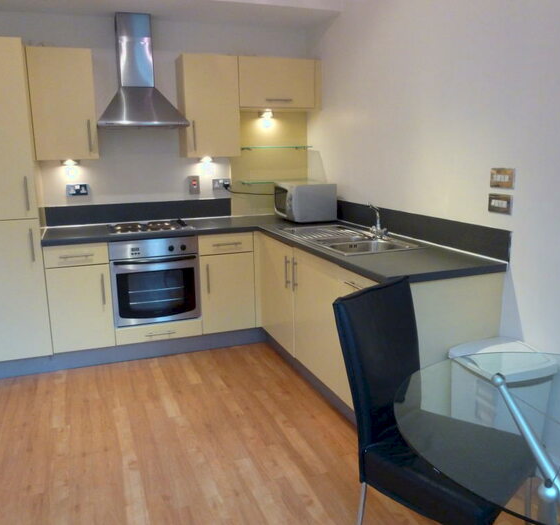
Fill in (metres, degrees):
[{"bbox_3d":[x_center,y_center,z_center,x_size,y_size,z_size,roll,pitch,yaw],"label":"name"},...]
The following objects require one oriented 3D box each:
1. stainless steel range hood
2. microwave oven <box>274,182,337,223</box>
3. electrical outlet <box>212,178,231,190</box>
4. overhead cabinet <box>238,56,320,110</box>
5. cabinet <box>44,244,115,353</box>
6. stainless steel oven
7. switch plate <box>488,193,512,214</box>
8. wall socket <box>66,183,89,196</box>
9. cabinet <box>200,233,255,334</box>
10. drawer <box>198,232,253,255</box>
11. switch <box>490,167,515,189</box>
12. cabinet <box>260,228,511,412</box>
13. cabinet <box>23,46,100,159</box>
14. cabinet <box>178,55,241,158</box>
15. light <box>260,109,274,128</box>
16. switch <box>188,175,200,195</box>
[{"bbox_3d":[-0.993,-1.325,3.536,0.598,0.763,0.490,-5,13,-20],"label":"stainless steel range hood"},{"bbox_3d":[0.192,-0.484,4.002,0.345,0.275,0.453,-5,13,-20],"label":"microwave oven"},{"bbox_3d":[-0.474,-0.634,4.136,0.145,0.086,0.013,-5,13,-20],"label":"electrical outlet"},{"bbox_3d":[-0.053,-1.377,3.976,0.650,0.360,0.323,-5,13,-20],"label":"overhead cabinet"},{"bbox_3d":[-1.411,0.182,3.591,0.390,0.721,0.577,-5,13,-21],"label":"cabinet"},{"bbox_3d":[-0.934,0.086,3.734,0.595,0.598,0.560,-5,13,-20],"label":"stainless steel oven"},{"bbox_3d":[1.032,-0.274,2.376,0.012,0.086,0.145,-5,13,-21],"label":"switch plate"},{"bbox_3d":[-1.506,-0.539,3.761,0.145,0.084,0.013,-5,13,-20],"label":"wall socket"},{"bbox_3d":[-0.480,0.097,3.942,0.406,0.721,0.577,-5,13,-21],"label":"cabinet"},{"bbox_3d":[-0.462,-0.176,3.827,0.406,0.139,0.460,-5,13,-21],"label":"drawer"},{"bbox_3d":[1.031,-0.388,2.351,0.012,0.088,0.145,-5,13,-21],"label":"switch"},{"bbox_3d":[0.447,0.299,3.107,0.611,0.797,1.700,-5,13,-20],"label":"cabinet"},{"bbox_3d":[-1.474,-1.070,3.461,0.389,0.708,0.303,-5,13,-21],"label":"cabinet"},{"bbox_3d":[-0.538,-1.156,3.815,0.406,0.708,0.303,-5,13,-21],"label":"cabinet"},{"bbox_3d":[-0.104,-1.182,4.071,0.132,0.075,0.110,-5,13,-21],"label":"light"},{"bbox_3d":[-0.685,-0.617,4.059,0.086,0.137,0.013,-5,13,-20],"label":"switch"}]

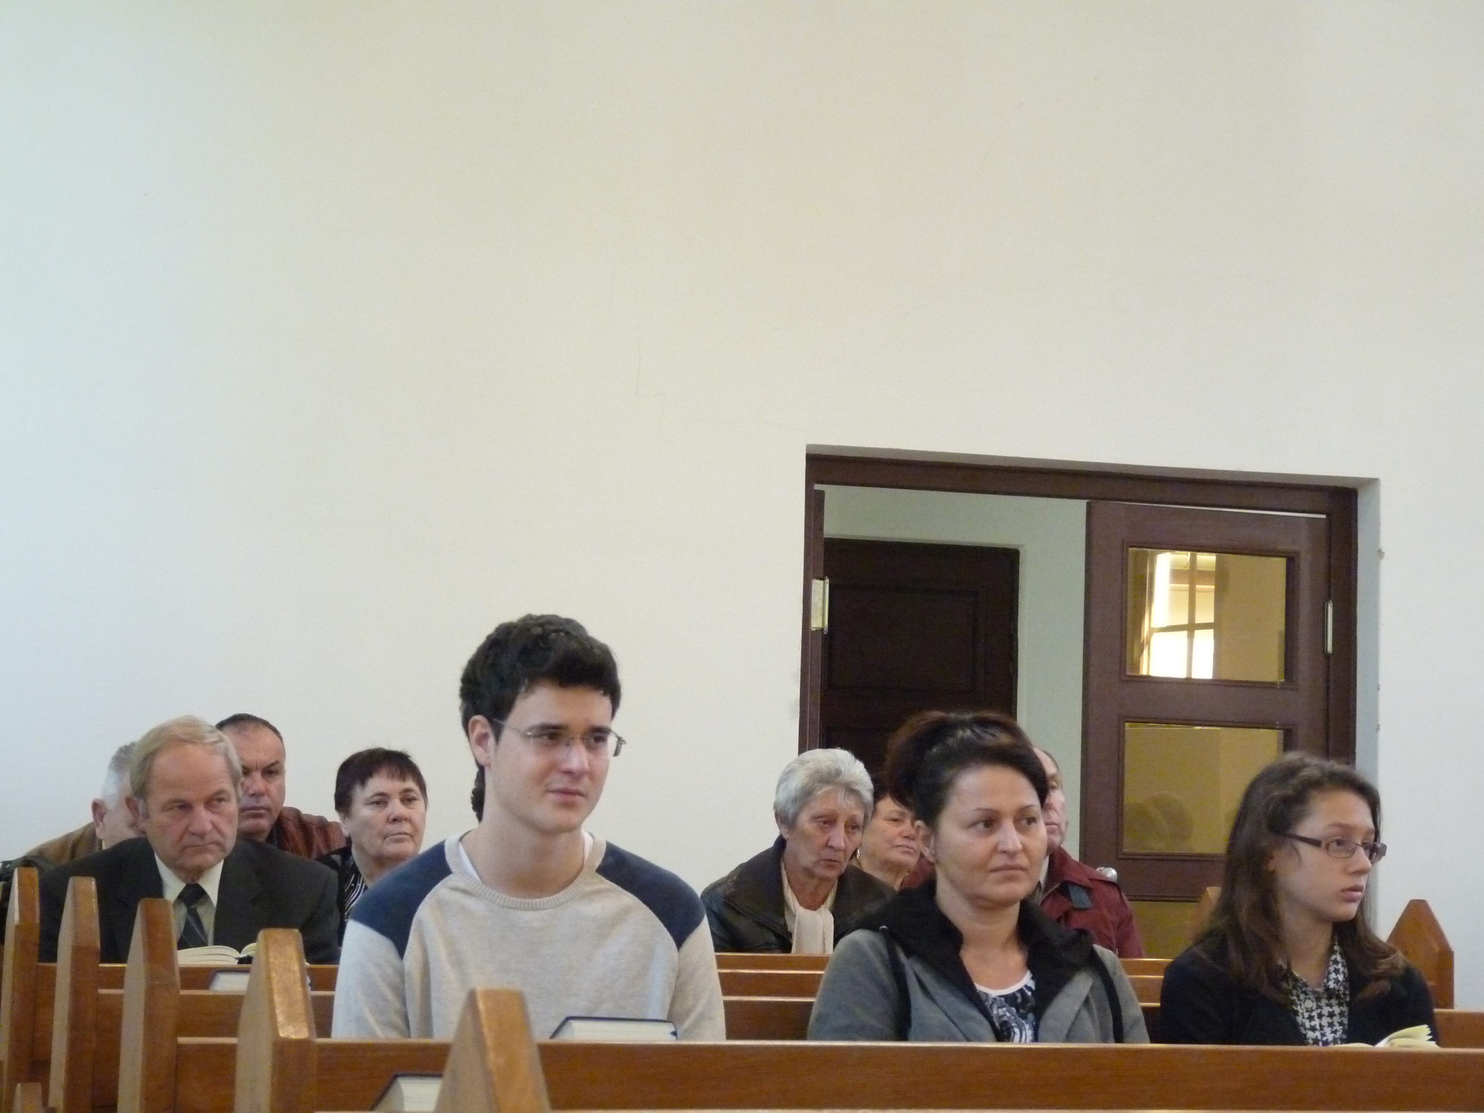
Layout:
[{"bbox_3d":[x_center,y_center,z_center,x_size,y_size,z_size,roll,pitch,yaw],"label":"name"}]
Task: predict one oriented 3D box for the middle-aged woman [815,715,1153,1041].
[{"bbox_3d":[0.359,0.813,4.030,0.480,1.258,0.780,3,-5,-20],"label":"middle-aged woman"}]

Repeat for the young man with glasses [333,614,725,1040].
[{"bbox_3d":[-0.208,0.736,3.866,0.500,1.353,0.800,3,-5,-14],"label":"young man with glasses"}]

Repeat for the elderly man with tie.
[{"bbox_3d":[-0.871,0.880,5.321,0.540,1.257,0.800,3,-5,-15],"label":"elderly man with tie"}]

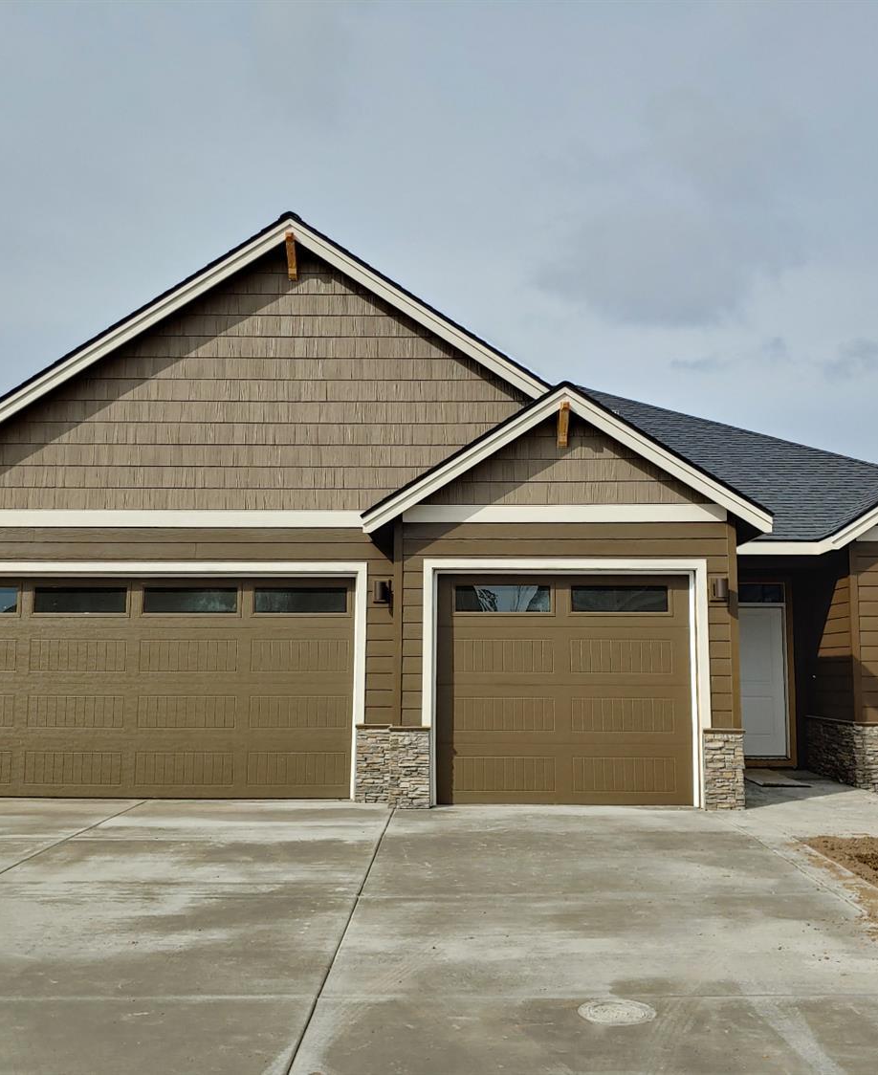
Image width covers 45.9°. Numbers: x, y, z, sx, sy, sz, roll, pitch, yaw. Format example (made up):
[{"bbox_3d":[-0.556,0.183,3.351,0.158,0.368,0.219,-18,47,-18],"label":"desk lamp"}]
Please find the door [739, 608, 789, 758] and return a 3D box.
[{"bbox_3d":[4.260,1.993,14.126,0.947,2.093,0.100,0,-7,1],"label":"door"}]

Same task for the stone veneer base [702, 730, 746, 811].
[{"bbox_3d":[2.892,2.355,10.584,0.424,0.798,0.199,0,-7,1],"label":"stone veneer base"}]

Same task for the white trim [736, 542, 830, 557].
[{"bbox_3d":[4.041,0.135,12.535,1.159,0.163,0.050,0,-7,1],"label":"white trim"}]

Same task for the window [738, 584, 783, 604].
[{"bbox_3d":[4.271,0.778,14.268,0.947,0.285,0.100,0,-7,1],"label":"window"}]

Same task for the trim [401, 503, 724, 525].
[{"bbox_3d":[1.319,-0.249,10.889,3.399,0.182,0.040,0,-7,1],"label":"trim"}]

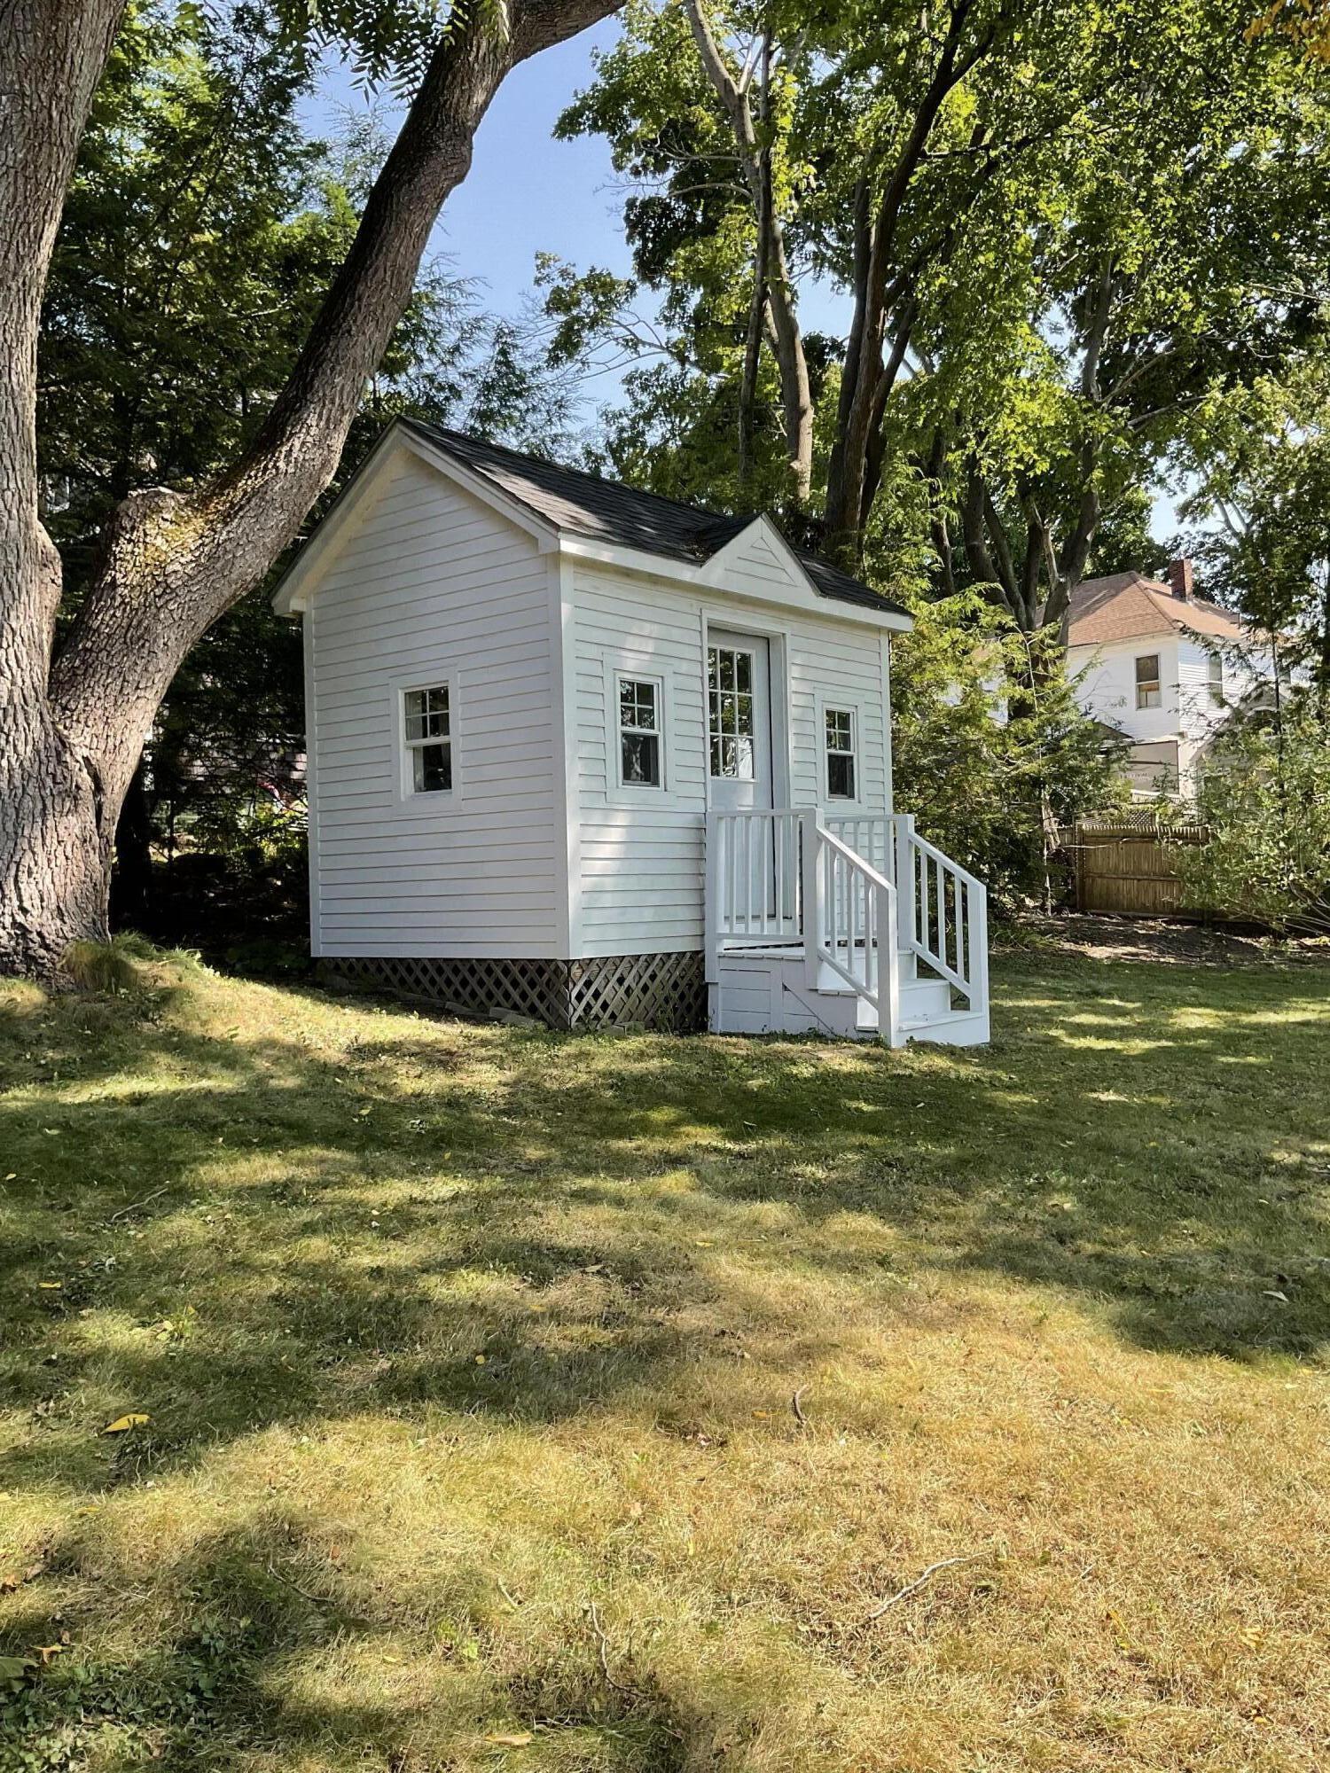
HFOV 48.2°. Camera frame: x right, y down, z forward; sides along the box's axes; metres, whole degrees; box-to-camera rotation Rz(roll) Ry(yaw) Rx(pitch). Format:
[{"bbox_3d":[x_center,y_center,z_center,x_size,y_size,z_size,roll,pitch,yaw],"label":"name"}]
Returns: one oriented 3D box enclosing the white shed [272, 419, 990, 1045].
[{"bbox_3d":[0.094,-0.989,10.503,3.972,4.054,3.902,-2,-1,40],"label":"white shed"}]

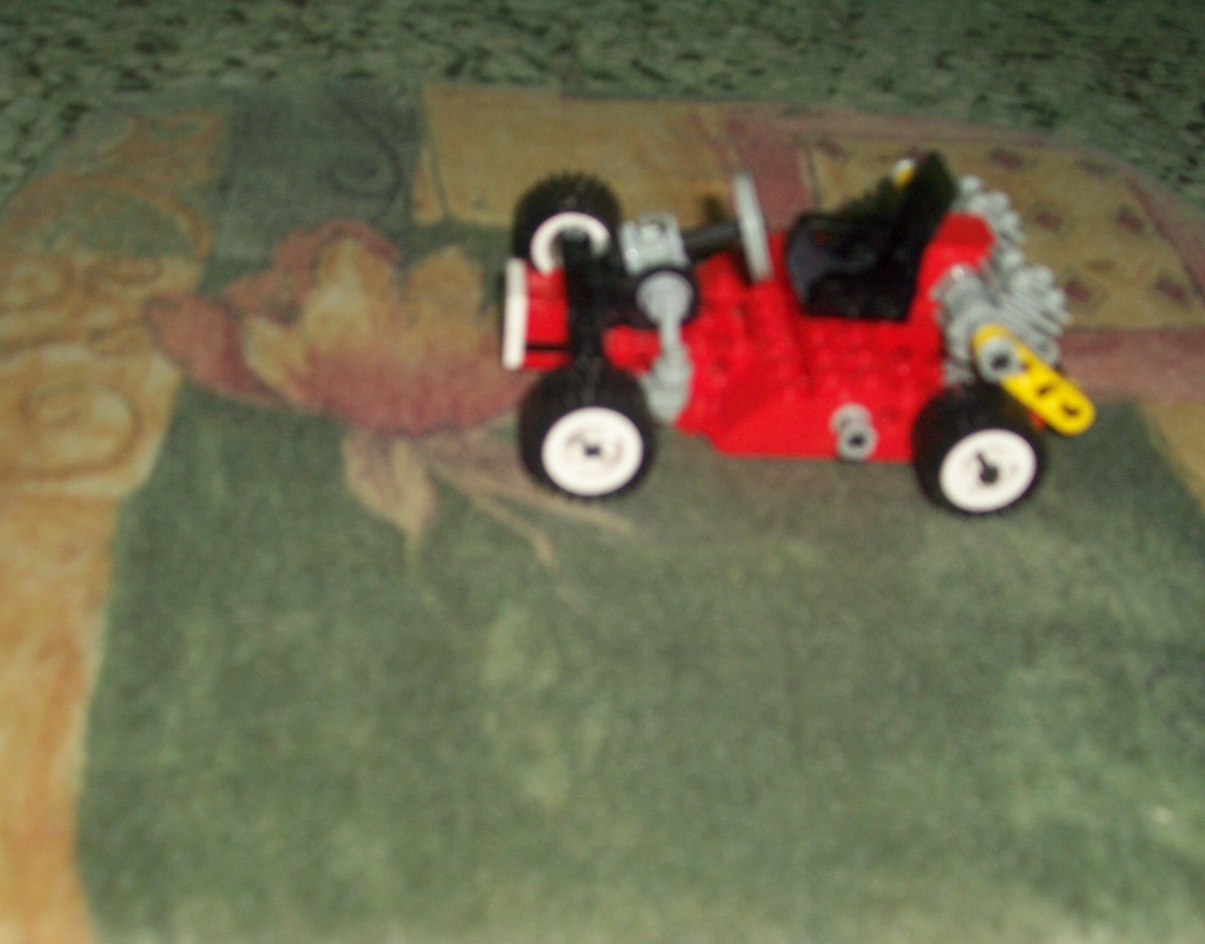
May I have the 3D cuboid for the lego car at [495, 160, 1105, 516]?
[{"bbox_3d":[0.036,-0.038,0.299,0.109,0.050,0.088,3,37,-5],"label":"lego car"}]

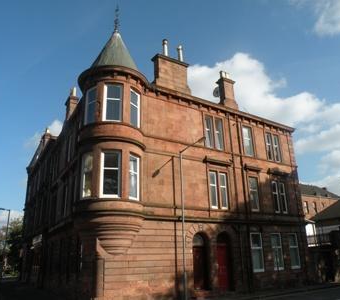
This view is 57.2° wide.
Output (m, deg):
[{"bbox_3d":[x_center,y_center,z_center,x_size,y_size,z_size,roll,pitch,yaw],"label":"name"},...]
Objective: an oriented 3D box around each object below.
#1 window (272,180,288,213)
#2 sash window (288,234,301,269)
[{"bbox_3d":[7.544,3.298,21.421,1.350,2.123,0.150,11,-23,-32],"label":"window"},{"bbox_3d":[8.217,6.691,20.655,0.980,2.190,0.150,11,-23,-32],"label":"sash window"}]

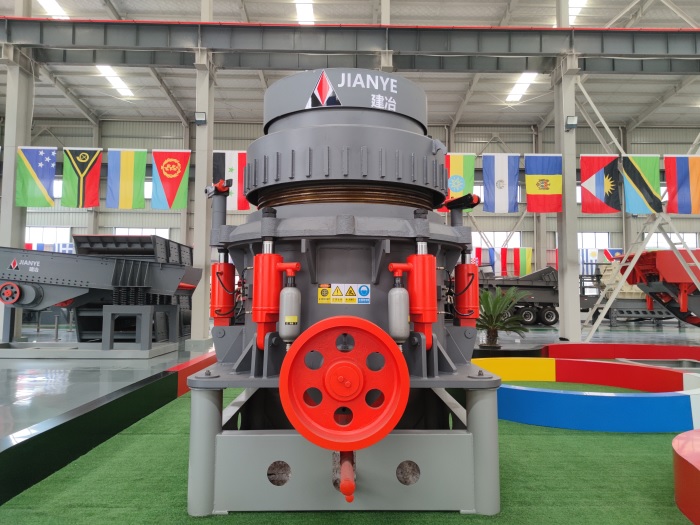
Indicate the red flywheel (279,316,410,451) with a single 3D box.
[{"bbox_3d":[-0.039,0.848,3.510,0.909,0.918,0.280,0,-4,-1],"label":"red flywheel"}]

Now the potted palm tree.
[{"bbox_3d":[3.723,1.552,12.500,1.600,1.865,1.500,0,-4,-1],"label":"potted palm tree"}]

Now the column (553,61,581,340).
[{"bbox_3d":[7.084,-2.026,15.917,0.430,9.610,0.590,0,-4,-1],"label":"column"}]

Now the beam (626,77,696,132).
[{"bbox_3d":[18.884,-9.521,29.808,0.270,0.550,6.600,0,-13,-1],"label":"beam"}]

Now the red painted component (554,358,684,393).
[{"bbox_3d":[4.786,2.065,8.780,0.380,0.430,2.150,4,-5,-40],"label":"red painted component"}]

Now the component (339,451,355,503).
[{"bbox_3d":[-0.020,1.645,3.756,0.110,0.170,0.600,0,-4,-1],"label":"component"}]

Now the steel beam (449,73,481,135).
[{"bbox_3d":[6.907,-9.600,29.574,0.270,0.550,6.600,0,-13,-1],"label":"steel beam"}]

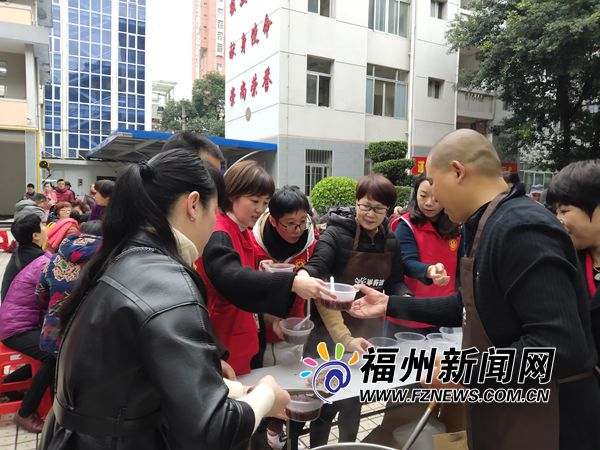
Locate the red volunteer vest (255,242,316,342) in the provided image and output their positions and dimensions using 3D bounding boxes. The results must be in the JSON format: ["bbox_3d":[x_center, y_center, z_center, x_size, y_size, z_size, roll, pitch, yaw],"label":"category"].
[{"bbox_3d":[-0.075,0.280,2.180,0.460,0.620,0.330,0,4,-9],"label":"red volunteer vest"}]

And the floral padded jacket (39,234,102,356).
[{"bbox_3d":[-1.360,0.450,2.800,0.540,0.740,0.450,1,4,0],"label":"floral padded jacket"}]

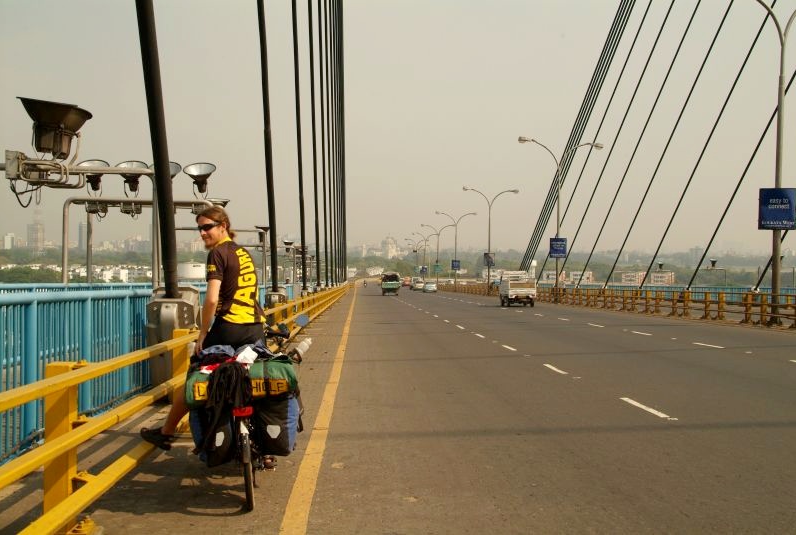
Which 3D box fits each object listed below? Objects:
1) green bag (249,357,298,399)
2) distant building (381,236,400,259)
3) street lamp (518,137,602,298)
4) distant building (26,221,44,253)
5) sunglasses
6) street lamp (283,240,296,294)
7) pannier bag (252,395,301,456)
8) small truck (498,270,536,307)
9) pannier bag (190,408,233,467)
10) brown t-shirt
[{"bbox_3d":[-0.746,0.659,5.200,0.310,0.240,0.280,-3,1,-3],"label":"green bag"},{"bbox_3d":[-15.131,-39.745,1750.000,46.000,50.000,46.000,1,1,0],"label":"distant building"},{"bbox_3d":[10.309,-3.055,55.200,5.300,10.600,0.400,1,1,-3],"label":"street lamp"},{"bbox_3d":[-848.369,-71.380,2030.000,38.000,76.000,32.000,0,2,-24],"label":"distant building"},{"bbox_3d":[-1.198,-0.252,5.500,0.145,0.050,0.120,-10,-6,43],"label":"sunglasses"},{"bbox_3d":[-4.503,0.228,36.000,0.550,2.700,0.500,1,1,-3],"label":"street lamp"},{"bbox_3d":[-0.738,0.950,5.250,0.250,0.380,0.310,-3,1,-3],"label":"pannier bag"},{"bbox_3d":[6.616,1.165,48.398,1.520,1.930,3.800,1,-1,-3],"label":"small truck"},{"bbox_3d":[-1.120,1.005,5.250,0.230,0.380,0.310,-3,1,-3],"label":"pannier bag"},{"bbox_3d":[-1.027,0.089,5.500,0.390,0.550,0.270,-4,-2,-24],"label":"brown t-shirt"}]

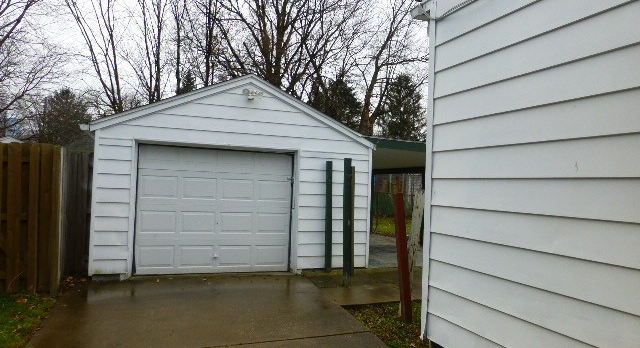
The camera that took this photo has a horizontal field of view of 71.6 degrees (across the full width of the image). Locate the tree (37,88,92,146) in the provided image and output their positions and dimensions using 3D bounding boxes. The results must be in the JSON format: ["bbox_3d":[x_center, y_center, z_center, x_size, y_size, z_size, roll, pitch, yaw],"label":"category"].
[{"bbox_3d":[-13.809,-1.261,23.833,3.700,6.631,3.700,2,-3,0],"label":"tree"}]

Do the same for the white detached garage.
[{"bbox_3d":[-2.148,0.109,9.990,4.650,3.248,6.100,3,-3,-18],"label":"white detached garage"}]

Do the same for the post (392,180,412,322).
[{"bbox_3d":[0.881,0.866,4.829,0.100,1.392,0.100,-2,-3,-13],"label":"post"}]

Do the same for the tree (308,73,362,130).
[{"bbox_3d":[1.019,-1.625,25.788,4.300,8.425,4.300,2,-3,0],"label":"tree"}]

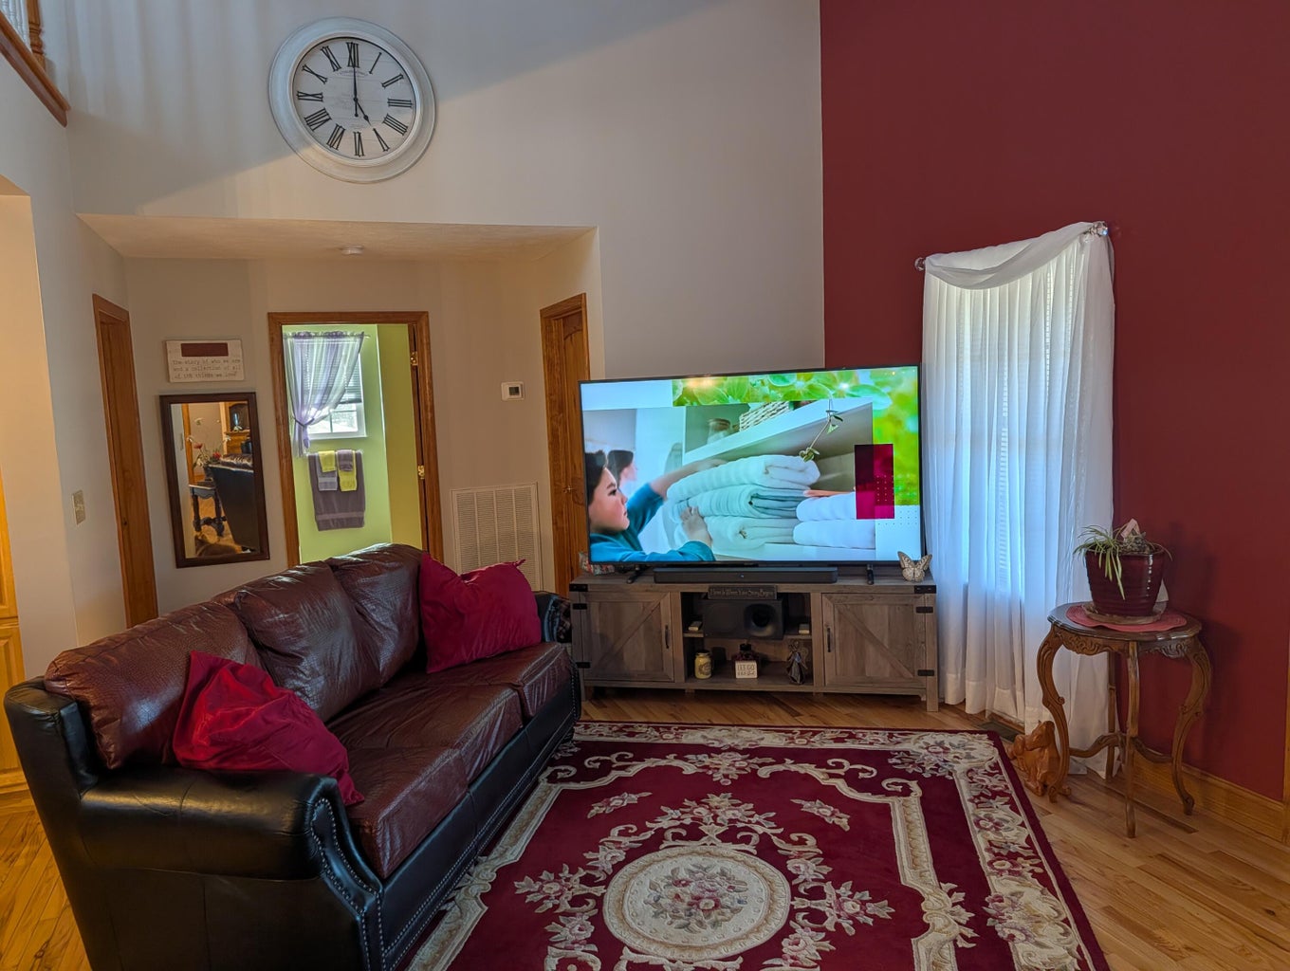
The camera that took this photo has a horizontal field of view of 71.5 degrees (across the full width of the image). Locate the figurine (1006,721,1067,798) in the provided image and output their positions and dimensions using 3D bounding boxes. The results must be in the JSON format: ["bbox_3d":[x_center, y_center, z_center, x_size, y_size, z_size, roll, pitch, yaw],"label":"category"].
[{"bbox_3d":[1.532,1.040,3.521,0.175,0.240,0.175,-6,8,-30],"label":"figurine"}]

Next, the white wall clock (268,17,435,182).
[{"bbox_3d":[-1.369,-1.817,4.232,0.755,0.755,0.060,-5,7,-21],"label":"white wall clock"}]

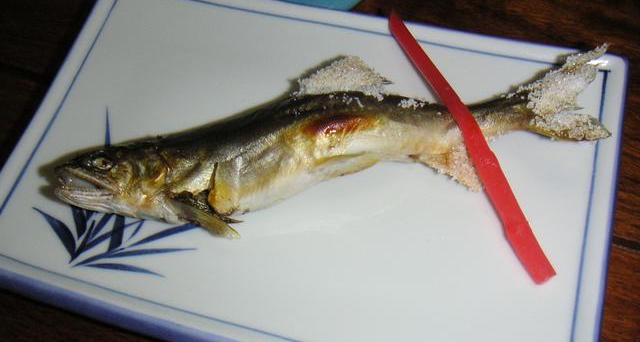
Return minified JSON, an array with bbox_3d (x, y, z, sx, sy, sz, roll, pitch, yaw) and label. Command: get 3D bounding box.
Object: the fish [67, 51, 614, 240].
[{"bbox_3d":[0.005,-0.013,0.242,0.199,0.029,0.057,-11,62,-2],"label":"fish"}]

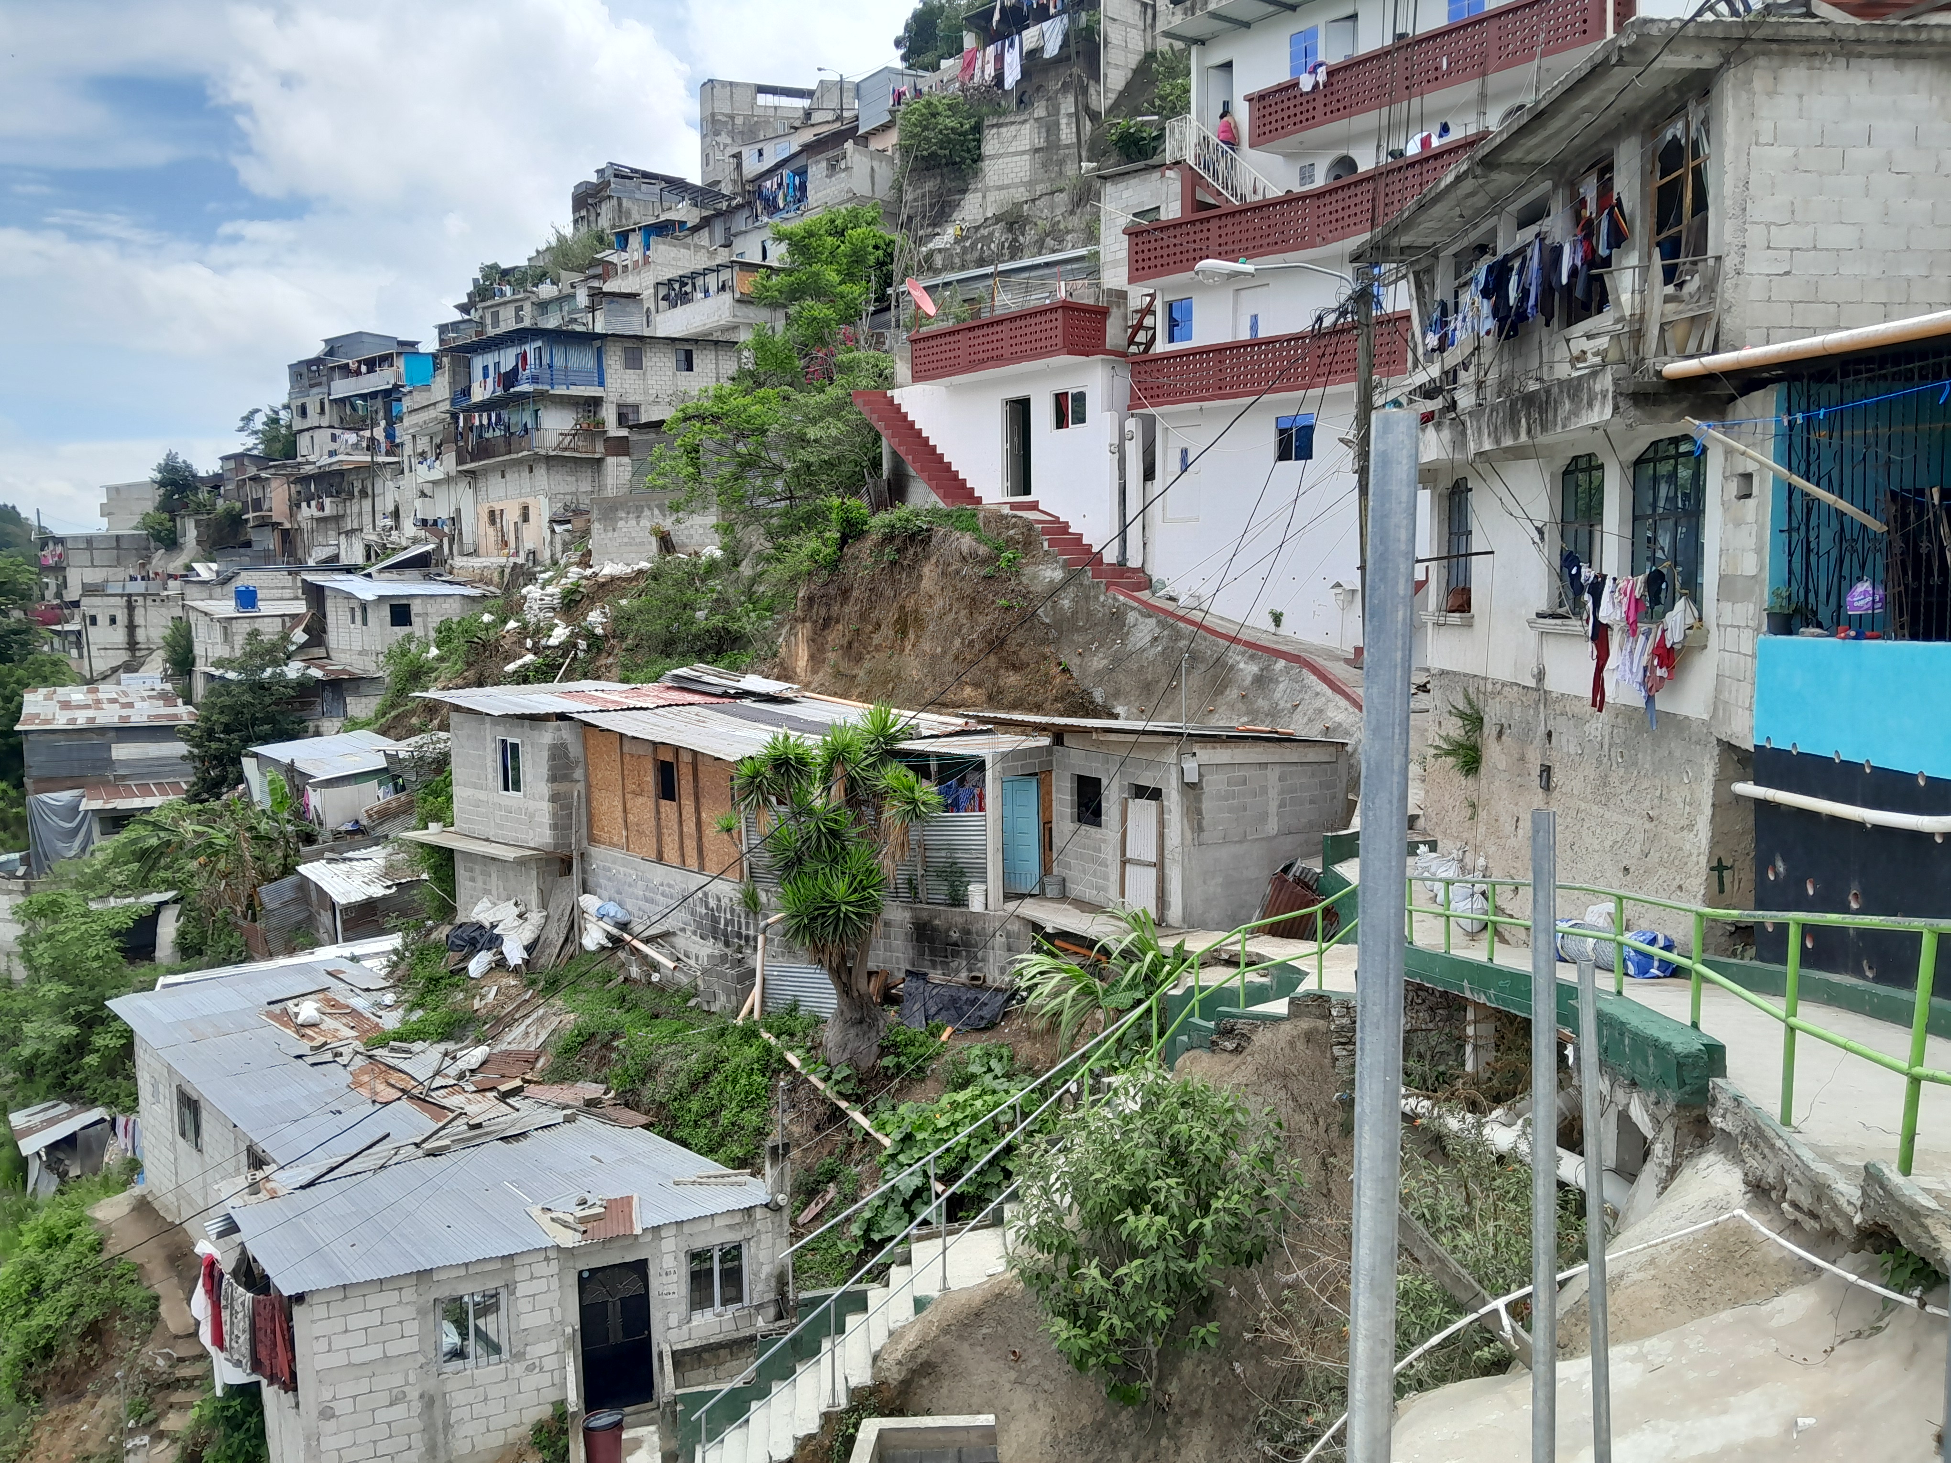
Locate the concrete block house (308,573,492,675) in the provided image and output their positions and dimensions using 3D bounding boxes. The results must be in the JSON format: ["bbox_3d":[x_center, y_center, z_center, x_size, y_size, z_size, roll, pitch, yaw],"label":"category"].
[{"bbox_3d":[-22.776,-4.256,58.169,4.700,3.400,4.900,5,8,44],"label":"concrete block house"}]

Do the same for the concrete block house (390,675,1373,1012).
[{"bbox_3d":[-2.972,1.634,28.433,18.500,5.000,6.000,3,7,38],"label":"concrete block house"}]

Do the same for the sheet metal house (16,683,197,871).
[{"bbox_3d":[-32.372,1.490,54.506,5.600,5.900,4.800,-4,7,-32],"label":"sheet metal house"}]

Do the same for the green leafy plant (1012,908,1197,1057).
[{"bbox_3d":[1.731,3.371,19.700,2.400,1.900,1.900,-1,6,0],"label":"green leafy plant"}]

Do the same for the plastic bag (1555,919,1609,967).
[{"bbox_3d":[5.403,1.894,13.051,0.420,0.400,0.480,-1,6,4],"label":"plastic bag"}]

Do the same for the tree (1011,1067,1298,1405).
[{"bbox_3d":[1.478,4.143,12.200,2.300,2.650,2.200,-1,6,0],"label":"tree"}]

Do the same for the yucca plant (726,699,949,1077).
[{"bbox_3d":[-2.052,2.279,21.800,3.000,5.250,2.900,-1,6,0],"label":"yucca plant"}]

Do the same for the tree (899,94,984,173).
[{"bbox_3d":[-1.404,-24.496,60.000,3.500,3.400,3.300,-1,6,0],"label":"tree"}]

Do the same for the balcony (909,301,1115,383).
[{"bbox_3d":[0.590,-8.175,31.330,1.300,1.100,5.300,-5,7,-39],"label":"balcony"}]

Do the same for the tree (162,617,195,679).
[{"bbox_3d":[-39.098,-4.112,71.871,1.500,3.100,1.500,-4,6,-28],"label":"tree"}]

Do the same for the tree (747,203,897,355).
[{"bbox_3d":[-4.385,-12.936,41.946,4.300,4.300,4.000,-2,6,-5],"label":"tree"}]

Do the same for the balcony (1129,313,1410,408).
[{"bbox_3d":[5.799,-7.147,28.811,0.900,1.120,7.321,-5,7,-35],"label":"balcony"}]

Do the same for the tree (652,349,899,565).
[{"bbox_3d":[-5.666,-7.604,40.500,6.600,5.800,5.500,-1,6,-6],"label":"tree"}]

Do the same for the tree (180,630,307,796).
[{"bbox_3d":[-26.561,-0.580,53.145,4.300,6.100,4.200,-4,6,-26],"label":"tree"}]

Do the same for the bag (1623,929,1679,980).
[{"bbox_3d":[5.517,1.829,12.000,0.430,0.360,0.450,-1,6,0],"label":"bag"}]

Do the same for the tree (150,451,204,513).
[{"bbox_3d":[-59.264,-18.474,108.631,3.600,4.800,3.600,-4,6,-28],"label":"tree"}]

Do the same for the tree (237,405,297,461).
[{"bbox_3d":[-50.731,-21.352,105.000,4.400,4.400,4.200,-3,6,-22],"label":"tree"}]

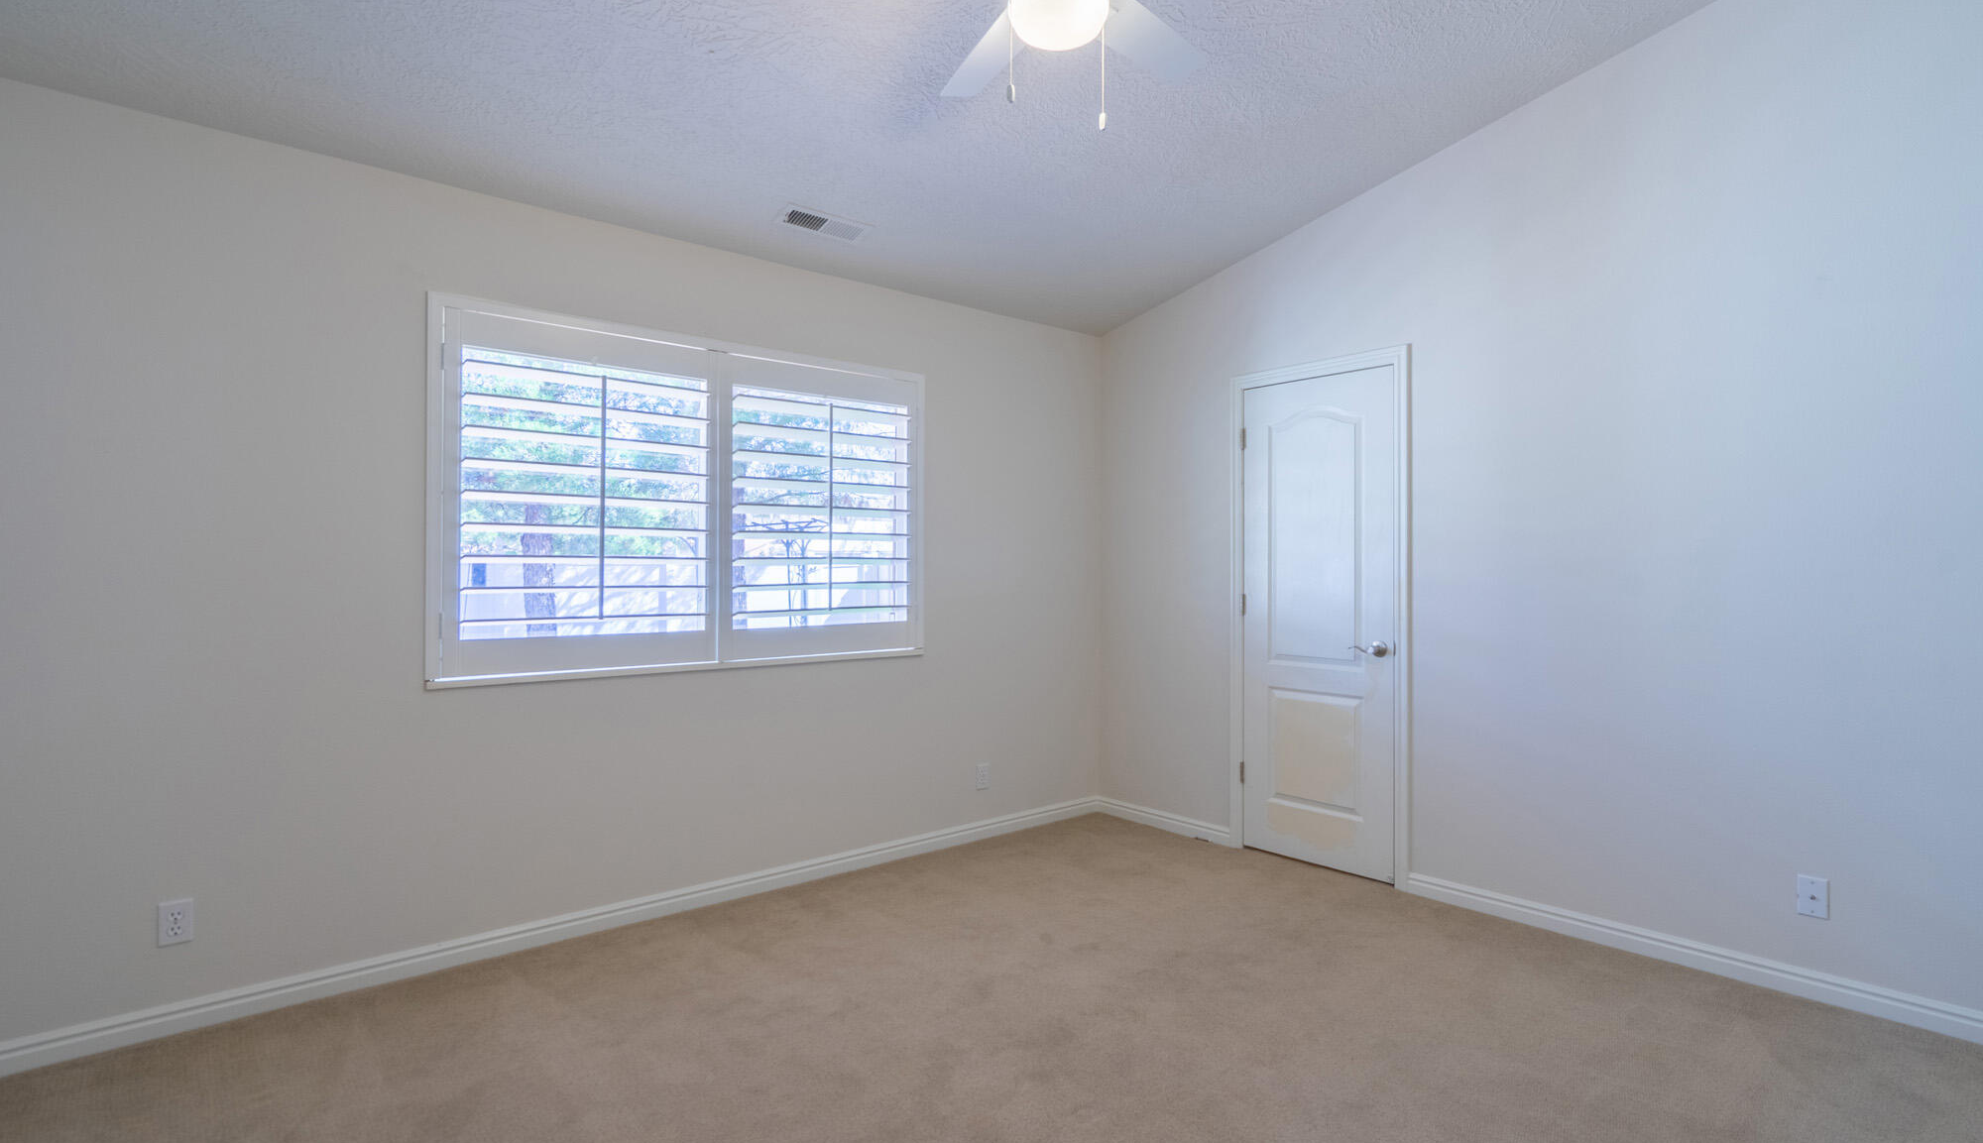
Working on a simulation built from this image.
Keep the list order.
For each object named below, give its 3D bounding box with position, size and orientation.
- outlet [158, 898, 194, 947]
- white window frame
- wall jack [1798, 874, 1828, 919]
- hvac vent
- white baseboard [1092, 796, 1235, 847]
[{"bbox_3d":[-2.182,0.941,2.357,0.070,0.115,0.010,0,0,-38],"label":"outlet"},{"bbox_3d":[-1.013,-0.243,3.273,1.830,1.211,0.070,0,0,-38],"label":"white window frame"},{"bbox_3d":[2.395,0.952,2.569,0.010,0.115,0.070,0,0,-43],"label":"wall jack"},{"bbox_3d":[-0.615,-1.270,3.240,0.335,0.018,0.135,0,-13,-38],"label":"hvac vent"},{"bbox_3d":[0.820,1.195,4.243,0.015,0.082,0.793,0,0,-43],"label":"white baseboard"}]

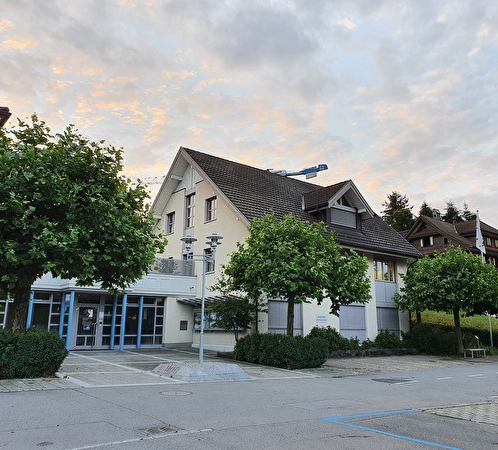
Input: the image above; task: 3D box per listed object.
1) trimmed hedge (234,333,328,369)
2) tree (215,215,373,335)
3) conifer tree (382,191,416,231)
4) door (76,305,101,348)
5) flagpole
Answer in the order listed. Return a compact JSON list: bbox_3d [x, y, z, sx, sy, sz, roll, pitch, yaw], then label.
[{"bbox_3d":[1.199,5.105,18.581,1.820,1.250,4.000,9,-15,-31],"label":"trimmed hedge"},{"bbox_3d":[1.885,2.499,18.410,6.078,6.194,5.652,1,-13,0],"label":"tree"},{"bbox_3d":[21.368,3.561,62.838,6.500,17.474,6.500,-5,-14,24],"label":"conifer tree"},{"bbox_3d":[-7.837,4.952,21.924,1.070,2.102,0.100,8,-15,-30],"label":"door"},{"bbox_3d":[15.994,3.535,30.524,0.150,9.261,0.150,8,-15,-29],"label":"flagpole"}]

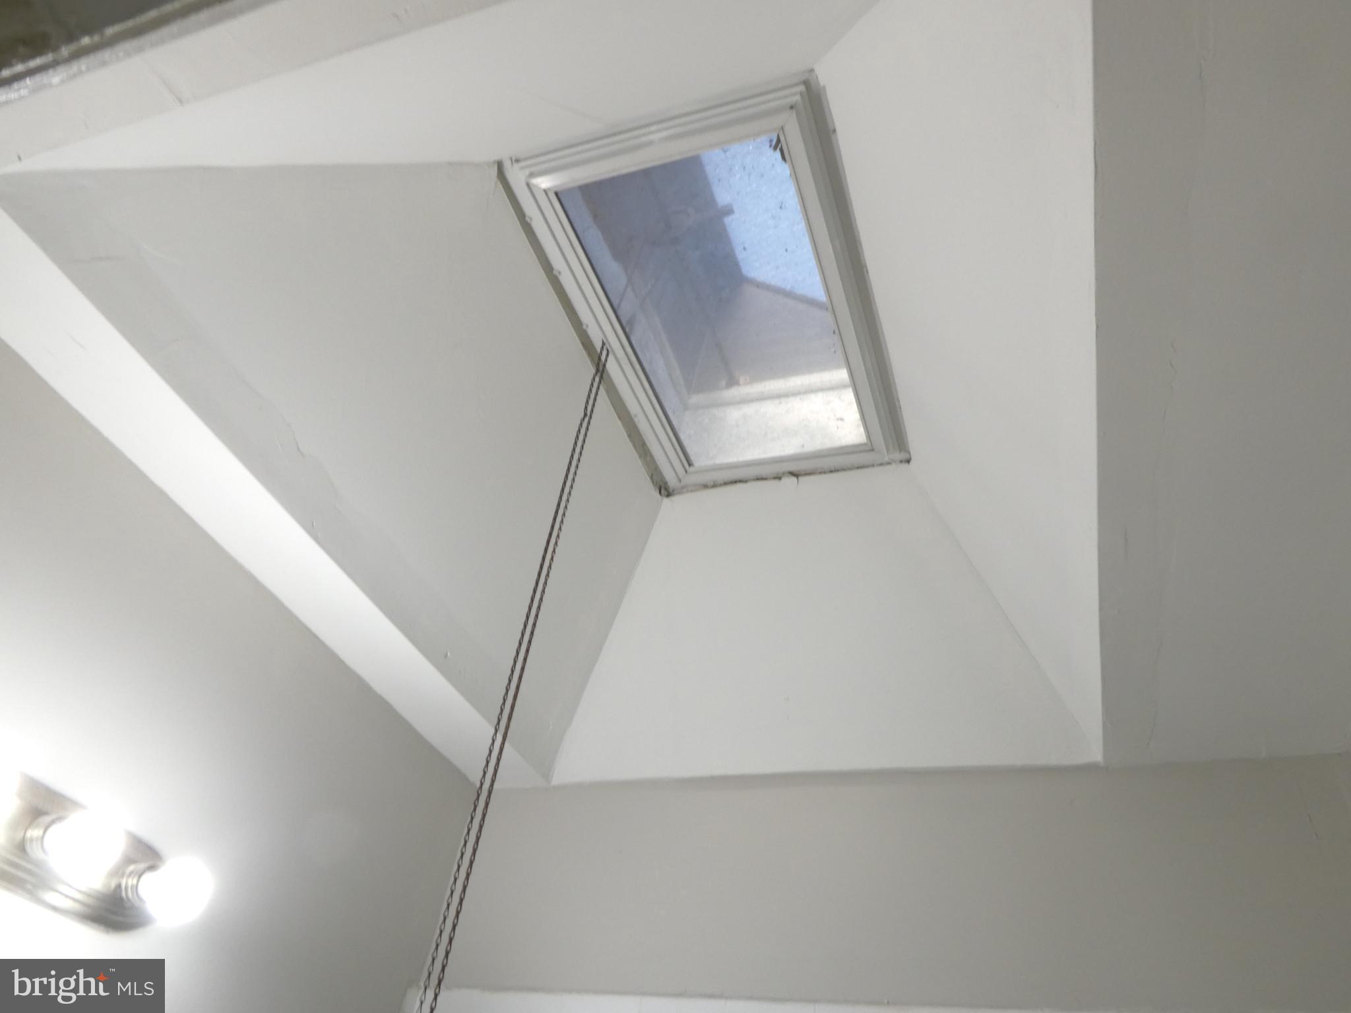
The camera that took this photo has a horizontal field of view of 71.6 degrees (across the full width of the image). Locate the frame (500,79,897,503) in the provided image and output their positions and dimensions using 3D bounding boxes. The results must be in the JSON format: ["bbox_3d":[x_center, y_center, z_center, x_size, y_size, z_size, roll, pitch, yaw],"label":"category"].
[{"bbox_3d":[0.102,-0.345,1.794,0.533,0.070,0.860,-7,-42,19],"label":"frame"}]

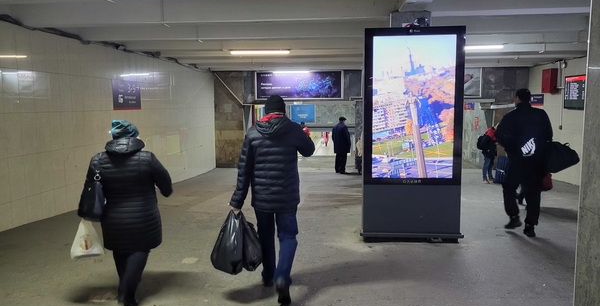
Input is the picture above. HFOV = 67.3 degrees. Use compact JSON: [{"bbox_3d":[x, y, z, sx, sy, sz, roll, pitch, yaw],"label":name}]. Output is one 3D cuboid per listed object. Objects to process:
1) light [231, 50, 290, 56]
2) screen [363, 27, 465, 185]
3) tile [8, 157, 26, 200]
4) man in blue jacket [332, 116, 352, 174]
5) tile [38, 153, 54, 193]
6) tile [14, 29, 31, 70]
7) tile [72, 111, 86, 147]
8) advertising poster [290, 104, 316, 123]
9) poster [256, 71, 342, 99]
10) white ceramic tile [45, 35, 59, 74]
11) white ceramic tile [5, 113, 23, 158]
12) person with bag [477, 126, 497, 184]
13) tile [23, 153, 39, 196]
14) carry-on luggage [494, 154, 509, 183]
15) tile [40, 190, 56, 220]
[{"bbox_3d":[-0.793,-2.008,9.050,1.220,0.090,0.120,0,6,6],"label":"light"},{"bbox_3d":[1.345,-0.544,5.382,1.147,1.851,0.150,0,6,6],"label":"screen"},{"bbox_3d":[-3.928,0.358,6.271,0.012,0.601,0.302,0,6,6],"label":"tile"},{"bbox_3d":[1.319,-0.253,14.400,0.420,1.770,0.520,-5,8,-38],"label":"man in blue jacket"},{"bbox_3d":[-3.865,0.291,6.872,0.010,0.600,0.300,0,6,6],"label":"tile"},{"bbox_3d":[-3.893,-1.473,6.359,0.010,0.600,0.300,1,6,6],"label":"tile"},{"bbox_3d":[-3.766,-0.404,7.703,0.010,0.600,0.300,0,6,6],"label":"tile"},{"bbox_3d":[0.181,-1.946,22.034,1.220,0.888,0.030,0,6,6],"label":"advertising poster"},{"bbox_3d":[-0.053,-2.284,15.181,3.011,0.955,0.100,0,6,6],"label":"poster"},{"bbox_3d":[-3.847,-1.538,6.976,0.012,0.602,0.302,0,6,6],"label":"white ceramic tile"},{"bbox_3d":[-3.933,-0.243,6.210,0.010,0.600,0.300,0,6,6],"label":"white ceramic tile"},{"bbox_3d":[4.599,0.005,11.023,0.500,1.501,0.460,-2,6,-13],"label":"person with bag"},{"bbox_3d":[-3.898,0.326,6.569,0.012,0.601,0.302,0,6,6],"label":"tile"},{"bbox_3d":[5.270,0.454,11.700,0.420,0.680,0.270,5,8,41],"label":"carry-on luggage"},{"bbox_3d":[-3.865,0.794,6.923,0.012,0.400,0.302,0,6,6],"label":"tile"}]

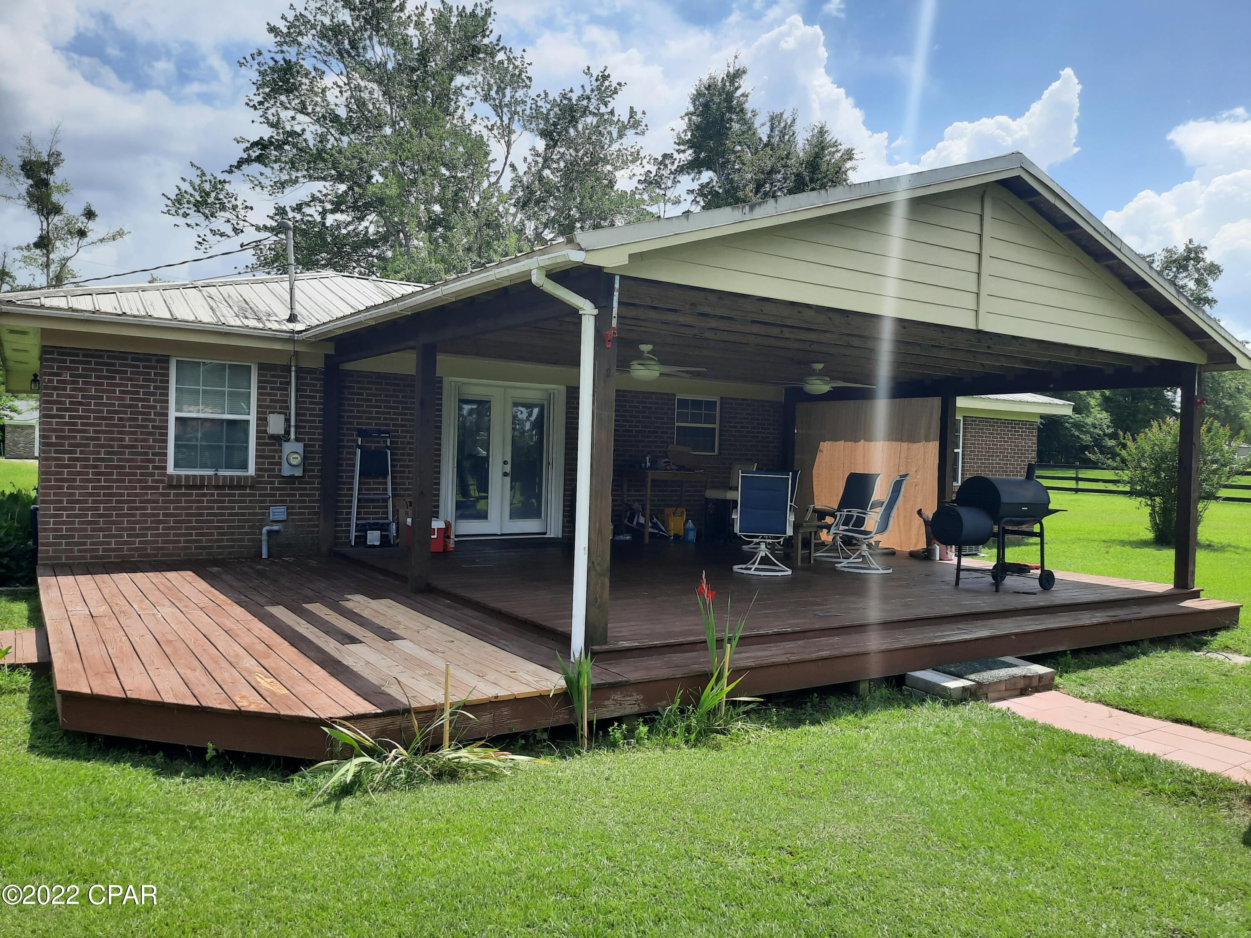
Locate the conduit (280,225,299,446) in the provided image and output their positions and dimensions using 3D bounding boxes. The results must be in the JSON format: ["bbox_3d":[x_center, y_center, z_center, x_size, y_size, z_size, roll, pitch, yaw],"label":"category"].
[{"bbox_3d":[-3.997,-1.625,10.702,0.234,2.554,0.111,2,1,-34],"label":"conduit"}]

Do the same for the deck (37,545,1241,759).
[{"bbox_3d":[0.177,1.284,9.477,10.543,0.377,6.851,2,1,-34],"label":"deck"}]

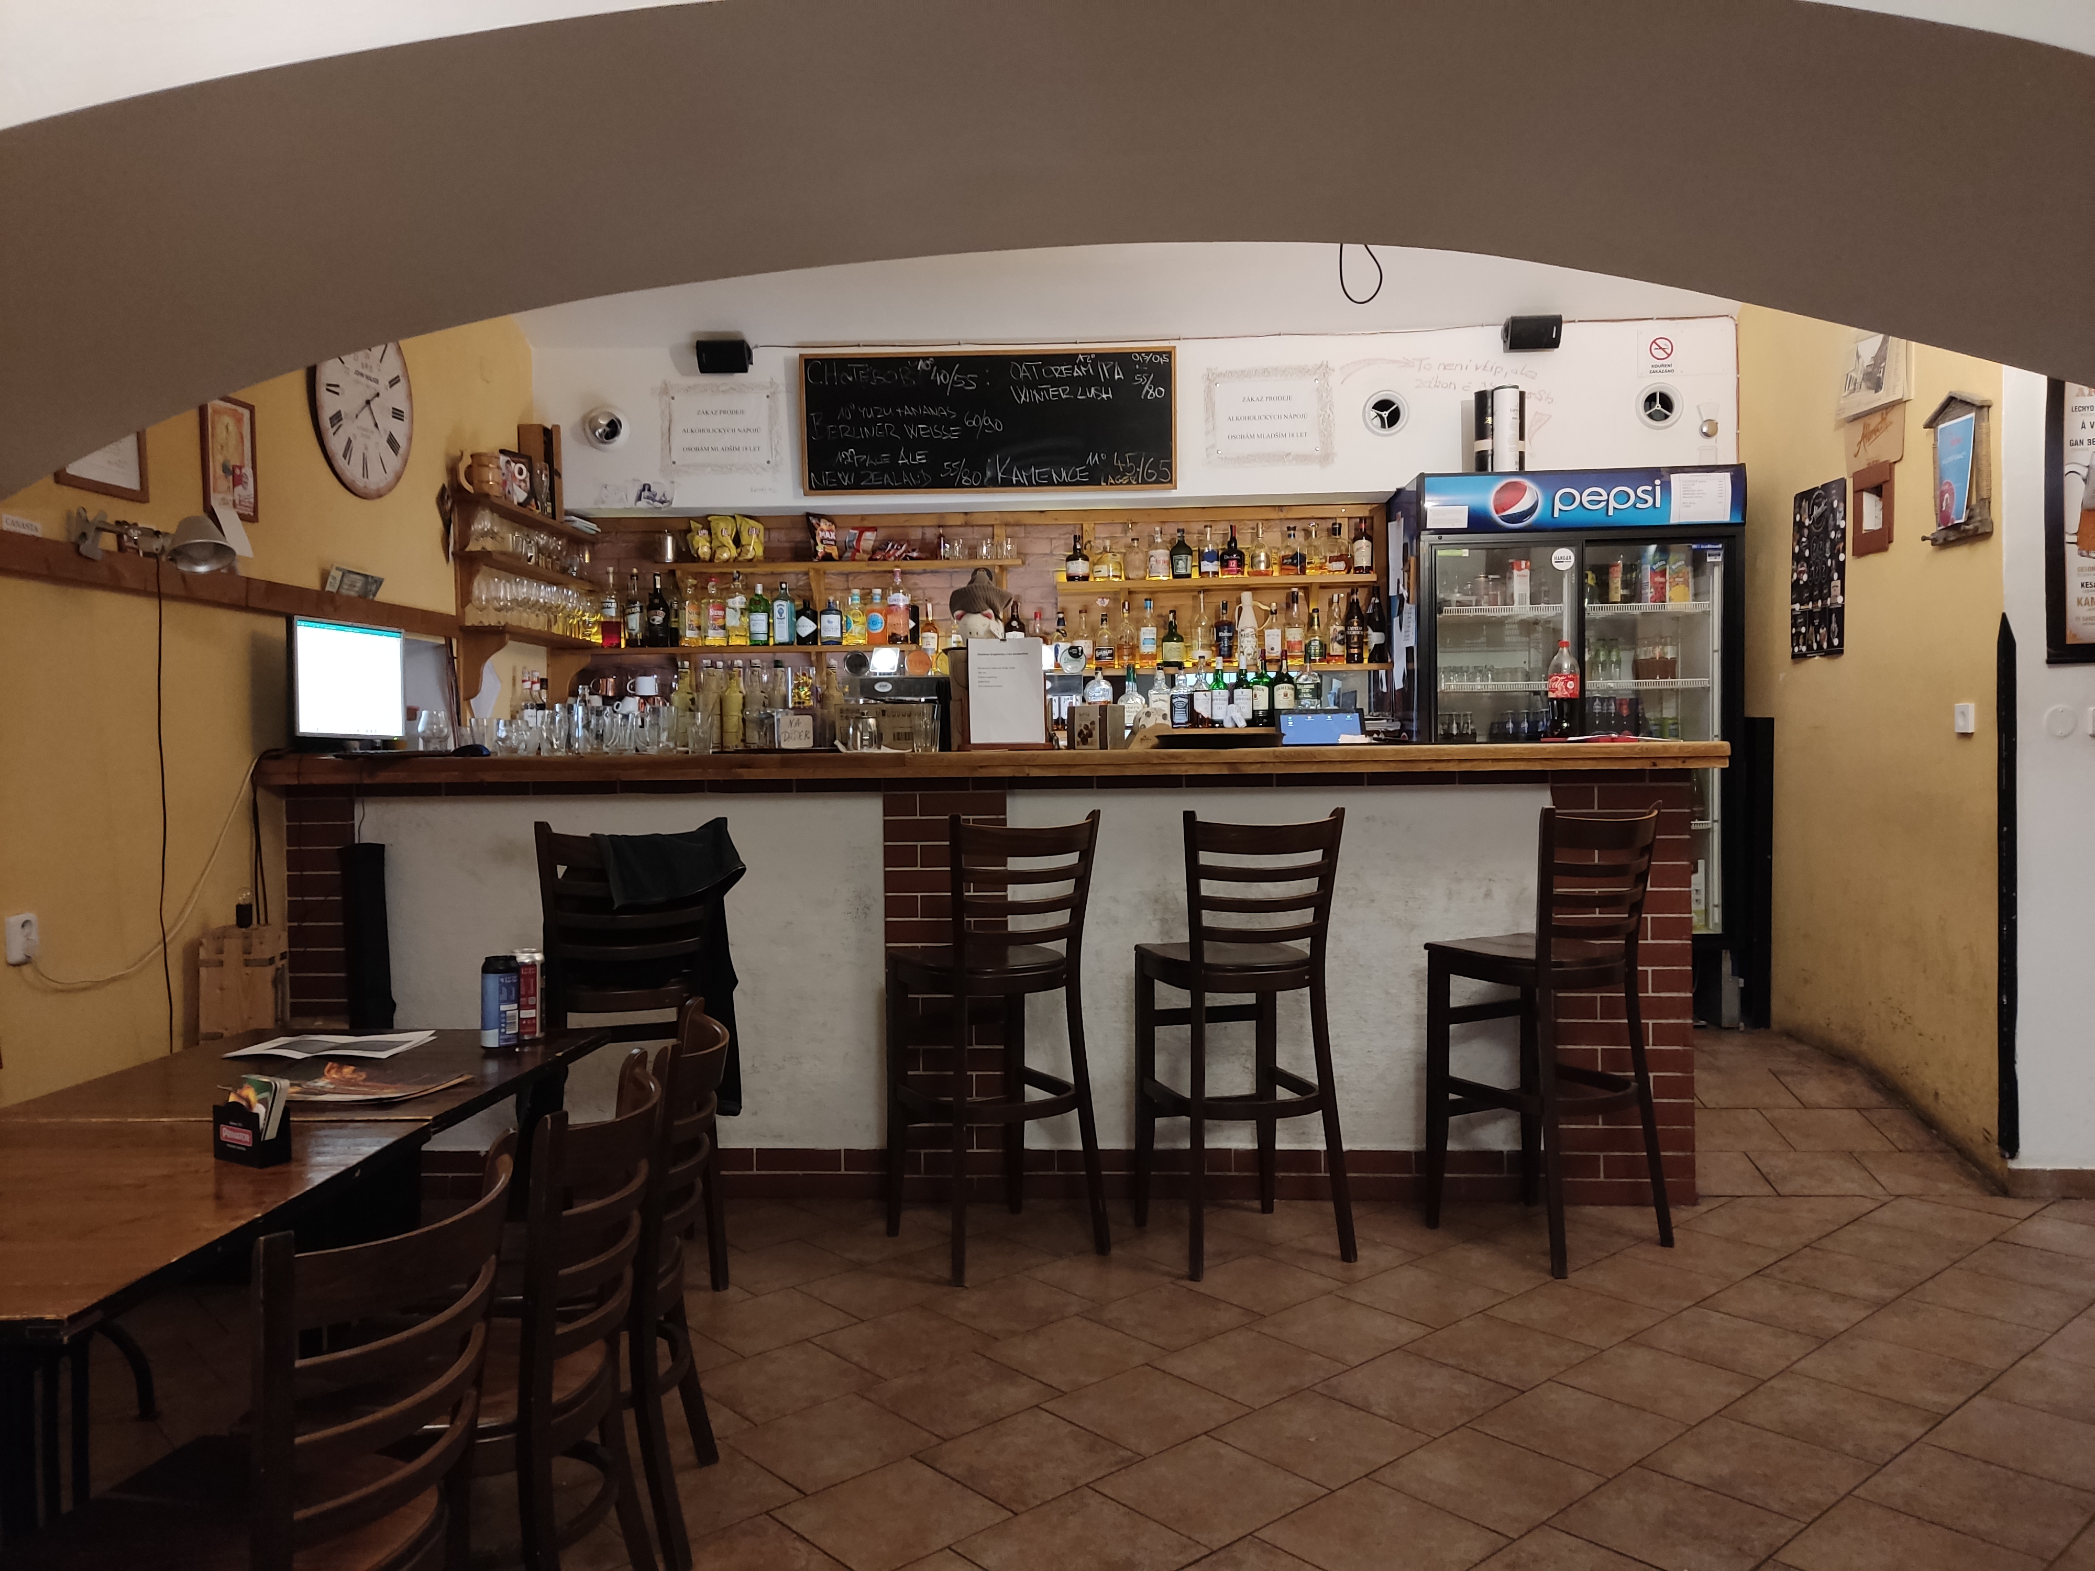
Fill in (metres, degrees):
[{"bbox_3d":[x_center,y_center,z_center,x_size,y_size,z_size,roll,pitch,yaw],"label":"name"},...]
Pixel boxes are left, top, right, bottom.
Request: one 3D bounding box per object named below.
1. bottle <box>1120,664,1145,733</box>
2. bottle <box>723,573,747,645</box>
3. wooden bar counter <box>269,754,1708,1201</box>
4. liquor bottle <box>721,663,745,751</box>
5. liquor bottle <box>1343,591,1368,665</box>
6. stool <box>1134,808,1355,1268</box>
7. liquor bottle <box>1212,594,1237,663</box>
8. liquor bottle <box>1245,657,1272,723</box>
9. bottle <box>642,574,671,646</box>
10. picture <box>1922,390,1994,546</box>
[{"bbox_3d":[0.327,-0.336,5.820,0.098,0.258,0.085,-1,1,3],"label":"bottle"},{"bbox_3d":[-1.256,-0.709,6.093,0.086,0.295,0.086,-1,1,2],"label":"bottle"},{"bbox_3d":[-0.206,0.596,4.463,4.060,1.205,0.250,-1,1,3],"label":"wooden bar counter"},{"bbox_3d":[-0.970,-0.249,4.680,0.069,0.268,0.069,-1,1,3],"label":"liquor bottle"},{"bbox_3d":[1.290,-0.667,6.339,0.081,0.312,0.081,-1,1,3],"label":"liquor bottle"},{"bbox_3d":[0.485,0.627,3.936,0.450,1.130,0.500,-1,1,-17],"label":"stool"},{"bbox_3d":[0.704,-0.615,6.015,0.085,0.255,0.080,-1,1,2],"label":"liquor bottle"},{"bbox_3d":[0.825,-0.371,5.867,0.080,0.300,0.080,-1,1,2],"label":"liquor bottle"},{"bbox_3d":[-1.667,-0.752,6.493,0.091,0.318,0.091,-1,1,3],"label":"bottle"},{"bbox_3d":[2.686,-0.934,4.462,0.080,0.430,0.260,-1,1,-7],"label":"picture"}]

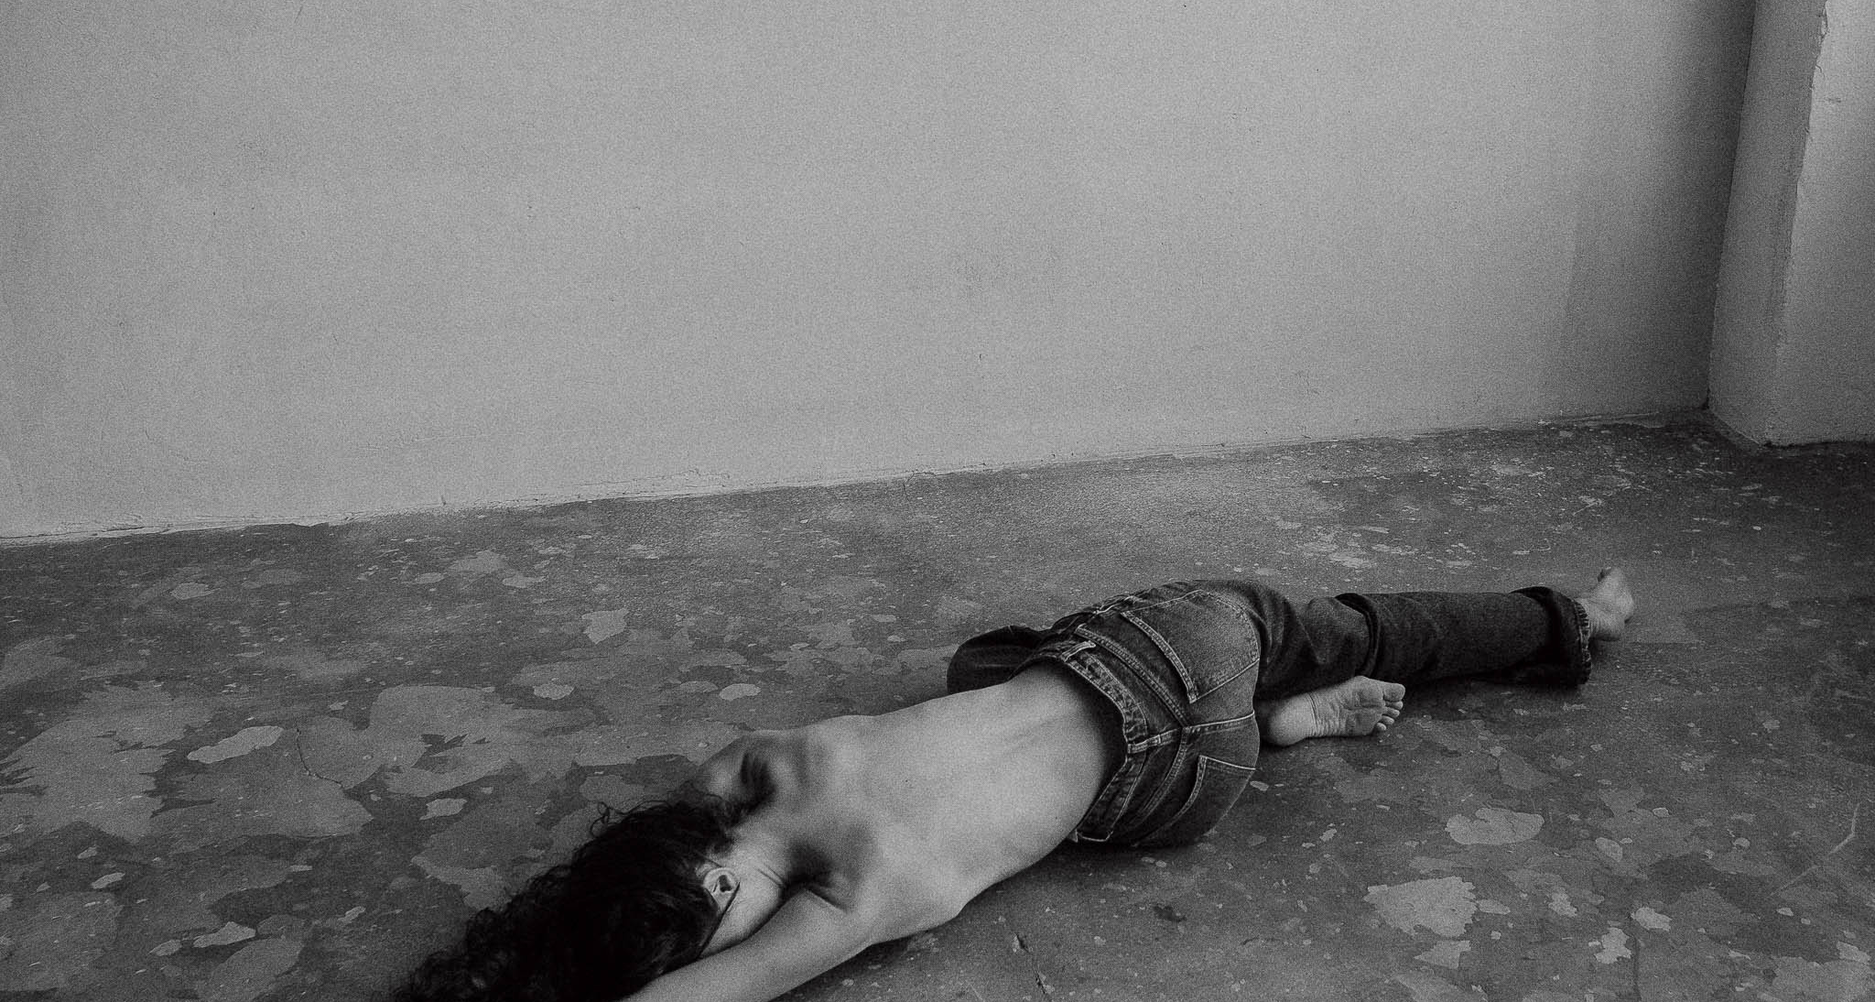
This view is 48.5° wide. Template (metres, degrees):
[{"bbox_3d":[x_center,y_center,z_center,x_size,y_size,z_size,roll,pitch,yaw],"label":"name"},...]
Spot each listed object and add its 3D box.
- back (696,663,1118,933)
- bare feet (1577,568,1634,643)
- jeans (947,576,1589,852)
[{"bbox_3d":[-0.061,0.340,2.603,0.469,0.235,0.367,-13,22,-36],"label":"back"},{"bbox_3d":[1.097,0.154,3.396,0.097,0.087,0.194,-4,36,-11],"label":"bare feet"},{"bbox_3d":[0.504,0.168,3.063,0.969,0.286,0.592,-10,20,-28],"label":"jeans"}]

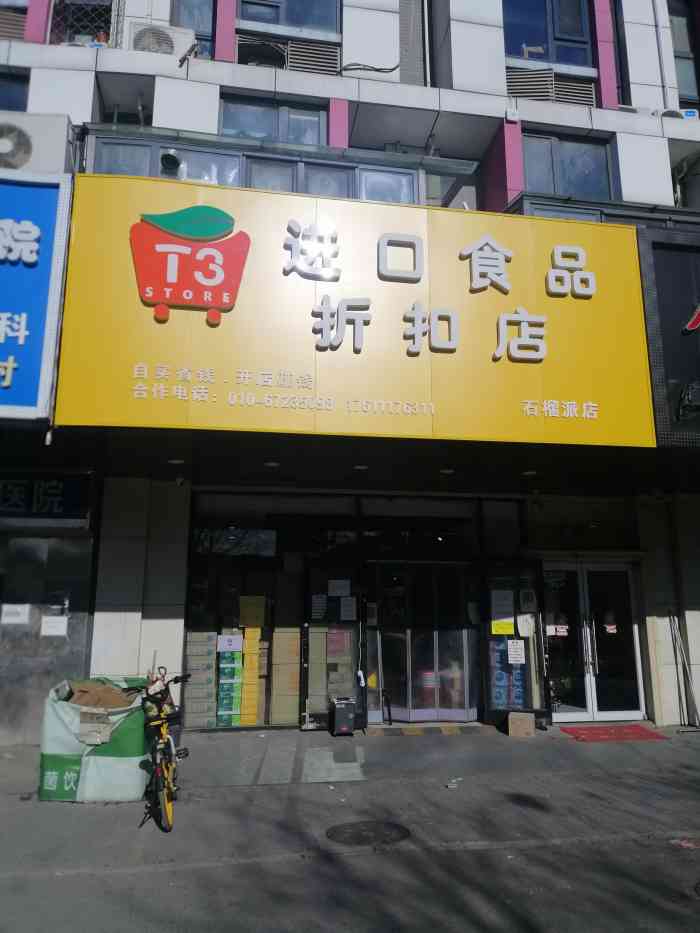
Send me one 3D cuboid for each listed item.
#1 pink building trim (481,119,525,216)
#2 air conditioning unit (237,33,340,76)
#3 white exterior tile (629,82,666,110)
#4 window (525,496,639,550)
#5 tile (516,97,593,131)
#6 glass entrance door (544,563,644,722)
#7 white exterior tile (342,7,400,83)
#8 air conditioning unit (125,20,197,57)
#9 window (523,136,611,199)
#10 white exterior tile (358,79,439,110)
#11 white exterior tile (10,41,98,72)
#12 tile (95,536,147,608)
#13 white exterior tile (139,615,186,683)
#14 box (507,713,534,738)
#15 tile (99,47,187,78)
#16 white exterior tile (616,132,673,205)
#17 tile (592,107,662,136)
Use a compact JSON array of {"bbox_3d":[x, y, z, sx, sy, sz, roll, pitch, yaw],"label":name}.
[{"bbox_3d":[2.316,-4.373,10.556,0.248,1.250,0.900,2,-12,-9],"label":"pink building trim"},{"bbox_3d":[-0.860,-5.608,9.825,1.431,0.518,0.450,2,-12,-9],"label":"air conditioning unit"},{"bbox_3d":[4.557,-5.642,10.742,0.574,0.437,0.050,2,-12,-9],"label":"white exterior tile"},{"bbox_3d":[3.595,0.895,10.919,1.883,0.835,0.100,2,-12,-8],"label":"window"},{"bbox_3d":[2.927,-5.053,10.088,1.134,0.361,0.080,2,-12,-9],"label":"tile"},{"bbox_3d":[3.675,2.654,10.686,1.527,2.327,0.100,2,-12,-8],"label":"glass entrance door"},{"bbox_3d":[0.308,-6.112,10.205,0.855,1.195,0.080,2,-12,-8],"label":"white exterior tile"},{"bbox_3d":[-2.683,-5.877,9.908,0.833,0.570,0.300,2,-12,-8],"label":"air conditioning unit"},{"bbox_3d":[3.241,-4.444,10.505,1.384,1.081,0.080,2,-12,-9],"label":"window"},{"bbox_3d":[0.708,-5.309,10.104,1.173,0.365,0.100,2,-12,-8],"label":"white exterior tile"},{"bbox_3d":[-3.951,-5.451,9.351,1.122,0.335,0.050,2,-12,-9],"label":"white exterior tile"},{"bbox_3d":[-3.021,1.396,9.233,0.627,0.930,0.050,2,-12,-9],"label":"tile"},{"bbox_3d":[-2.441,2.344,9.124,0.562,0.843,0.050,2,-12,-9],"label":"white exterior tile"},{"bbox_3d":[2.295,3.539,9.623,0.350,0.270,0.300,2,-12,-9],"label":"box"},{"bbox_3d":[-2.813,-5.443,9.530,1.181,0.337,0.050,2,-12,-9],"label":"tile"},{"bbox_3d":[4.264,-4.275,10.143,0.794,1.109,0.080,2,-12,-9],"label":"white exterior tile"},{"bbox_3d":[4.046,-5.010,10.263,1.088,0.366,0.080,2,-12,-9],"label":"tile"}]

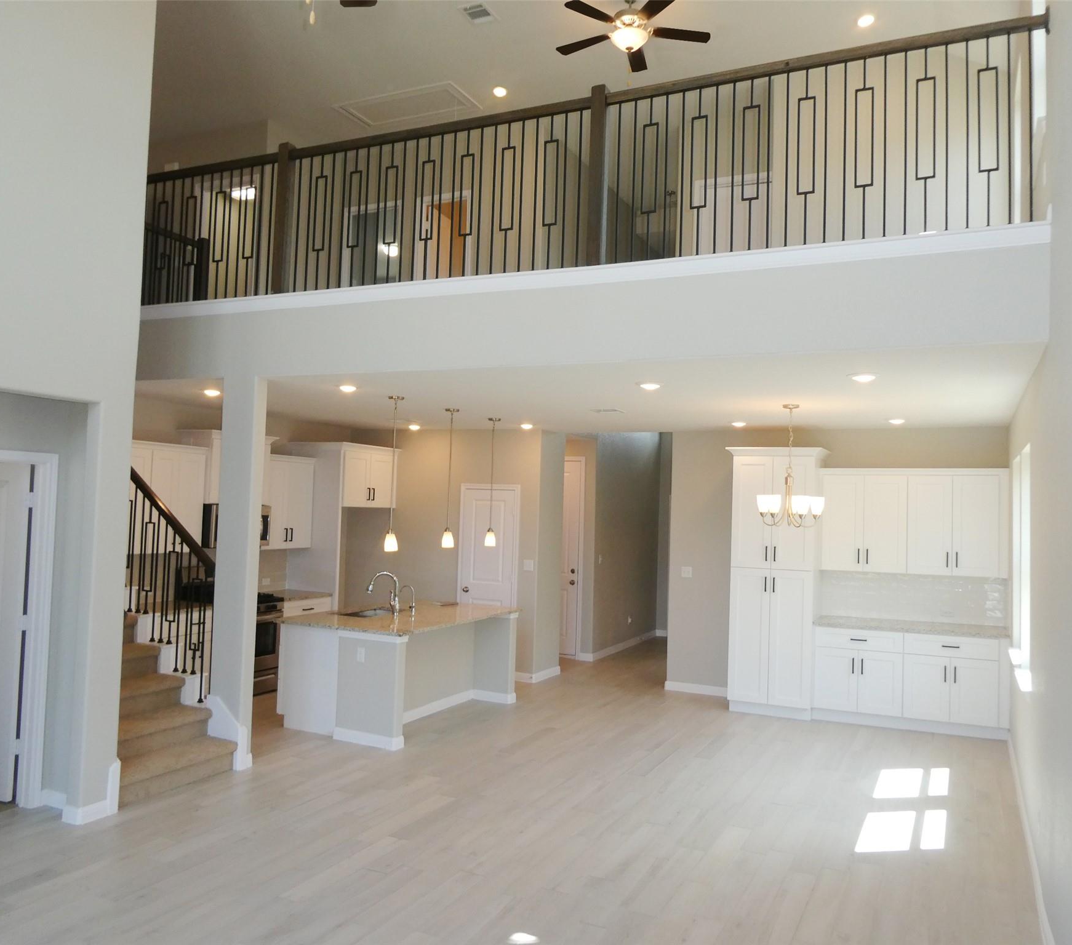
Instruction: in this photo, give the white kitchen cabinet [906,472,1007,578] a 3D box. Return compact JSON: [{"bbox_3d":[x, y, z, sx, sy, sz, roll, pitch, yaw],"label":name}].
[{"bbox_3d":[3.908,0.477,8.142,0.827,0.953,0.330,1,-2,22],"label":"white kitchen cabinet"}]

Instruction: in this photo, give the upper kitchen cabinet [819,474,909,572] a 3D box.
[{"bbox_3d":[3.164,0.471,8.443,0.778,0.965,0.330,1,-2,22],"label":"upper kitchen cabinet"}]

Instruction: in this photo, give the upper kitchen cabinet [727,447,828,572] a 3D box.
[{"bbox_3d":[2.344,0.348,8.440,0.790,1.140,0.740,0,-3,26],"label":"upper kitchen cabinet"}]

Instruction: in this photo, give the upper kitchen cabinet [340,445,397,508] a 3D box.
[{"bbox_3d":[-2.156,0.061,9.944,0.680,0.660,0.990,0,-3,26],"label":"upper kitchen cabinet"}]

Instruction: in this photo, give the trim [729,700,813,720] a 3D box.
[{"bbox_3d":[2.198,2.234,8.220,0.750,0.108,0.050,1,-2,22],"label":"trim"}]

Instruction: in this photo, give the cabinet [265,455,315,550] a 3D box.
[{"bbox_3d":[-2.734,0.318,9.312,0.338,0.965,0.733,1,-2,26],"label":"cabinet"}]

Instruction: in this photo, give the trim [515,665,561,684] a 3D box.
[{"bbox_3d":[0.008,2.228,9.717,0.280,0.095,0.670,0,-3,26],"label":"trim"}]

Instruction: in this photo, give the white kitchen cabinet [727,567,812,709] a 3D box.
[{"bbox_3d":[2.312,1.568,8.505,0.748,1.265,0.615,1,-2,22],"label":"white kitchen cabinet"}]

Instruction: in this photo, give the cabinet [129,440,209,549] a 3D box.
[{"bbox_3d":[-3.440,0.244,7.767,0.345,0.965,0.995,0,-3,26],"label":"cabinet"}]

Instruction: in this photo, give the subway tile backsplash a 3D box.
[{"bbox_3d":[3.529,1.172,8.226,1.600,0.456,0.025,0,-3,26],"label":"subway tile backsplash"}]

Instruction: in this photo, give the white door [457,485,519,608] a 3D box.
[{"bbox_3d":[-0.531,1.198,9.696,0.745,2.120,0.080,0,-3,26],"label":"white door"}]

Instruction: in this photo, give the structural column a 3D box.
[{"bbox_3d":[-2.136,0.705,6.253,0.296,2.735,0.125,0,-3,26],"label":"structural column"}]

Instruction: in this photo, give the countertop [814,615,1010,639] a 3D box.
[{"bbox_3d":[3.388,1.404,7.943,1.600,0.038,0.635,0,-3,26],"label":"countertop"}]

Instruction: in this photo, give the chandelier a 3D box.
[{"bbox_3d":[2.004,-0.048,6.866,0.524,0.960,0.524,1,-2,26],"label":"chandelier"}]

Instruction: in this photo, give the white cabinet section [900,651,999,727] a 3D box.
[{"bbox_3d":[3.792,1.943,7.989,0.761,0.575,0.567,0,-3,26],"label":"white cabinet section"}]

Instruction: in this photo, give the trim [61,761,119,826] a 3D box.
[{"bbox_3d":[-2.619,1.877,5.170,0.155,0.310,0.280,1,-2,26],"label":"trim"}]

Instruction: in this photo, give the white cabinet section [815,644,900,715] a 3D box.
[{"bbox_3d":[3.094,1.938,8.325,0.788,0.575,0.567,0,-3,26],"label":"white cabinet section"}]

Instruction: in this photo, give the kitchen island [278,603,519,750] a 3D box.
[{"bbox_3d":[-1.156,1.723,7.855,1.264,0.895,2.036,1,-2,26],"label":"kitchen island"}]

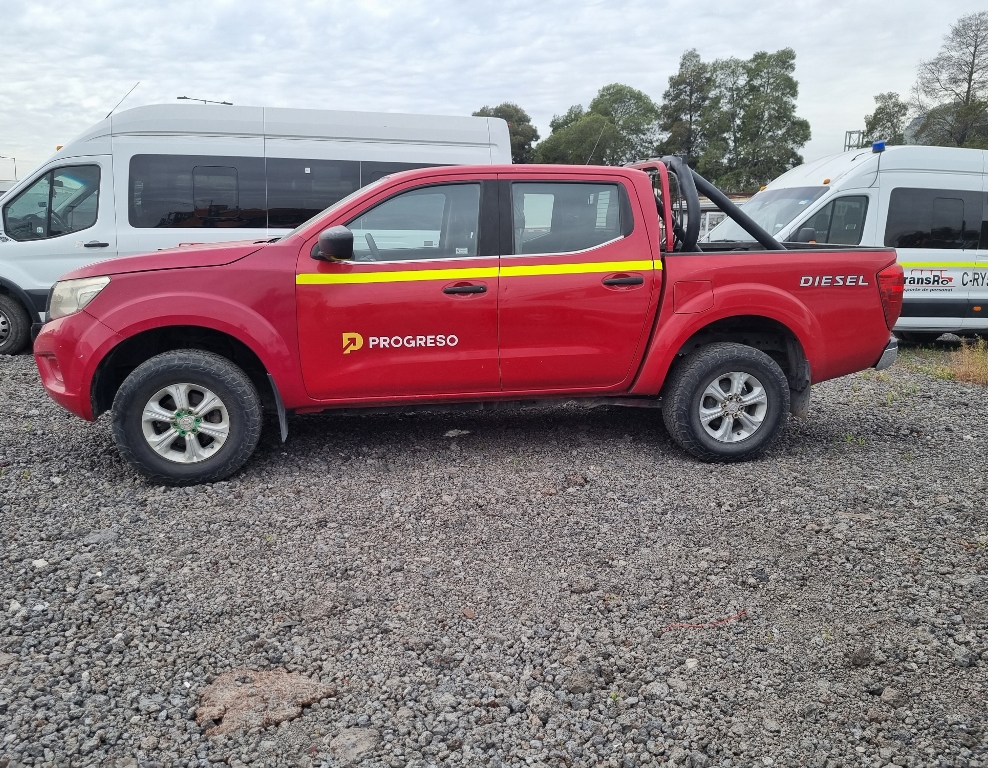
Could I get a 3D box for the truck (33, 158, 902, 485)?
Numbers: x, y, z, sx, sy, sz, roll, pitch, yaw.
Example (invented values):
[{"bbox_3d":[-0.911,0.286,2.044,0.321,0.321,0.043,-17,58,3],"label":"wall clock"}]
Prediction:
[{"bbox_3d":[-0.102,-0.556,5.150,5.270,1.850,1.920,-1,13,-10],"label":"truck"}]

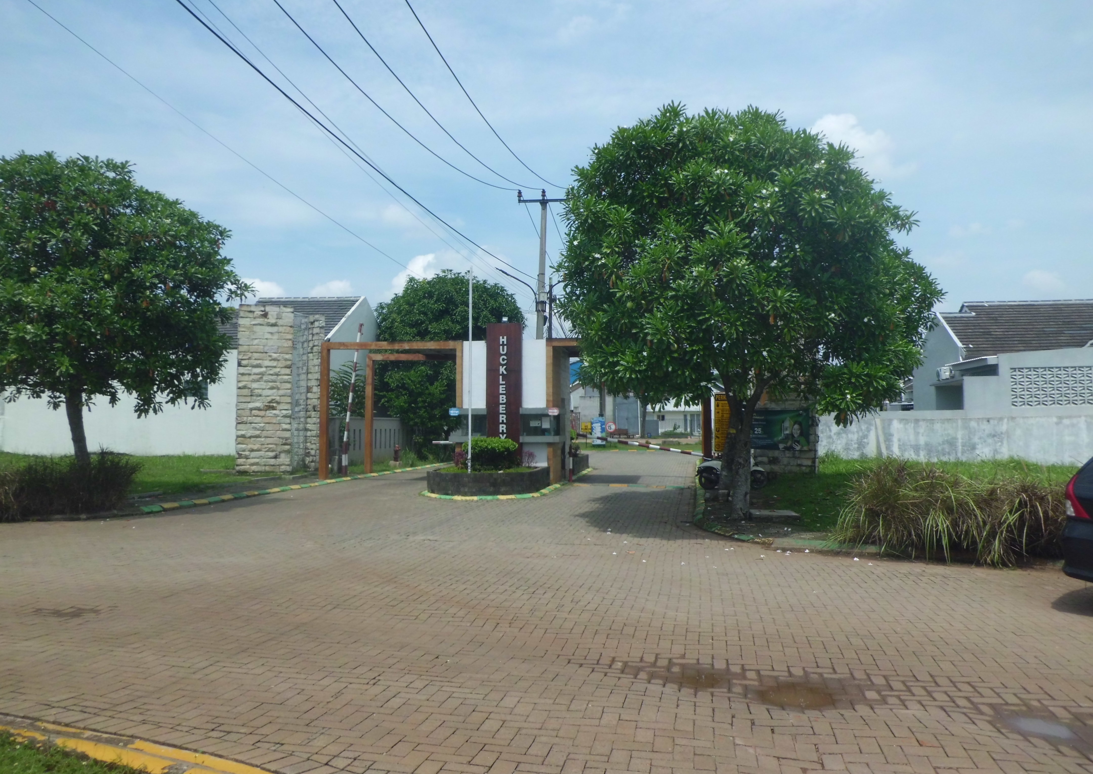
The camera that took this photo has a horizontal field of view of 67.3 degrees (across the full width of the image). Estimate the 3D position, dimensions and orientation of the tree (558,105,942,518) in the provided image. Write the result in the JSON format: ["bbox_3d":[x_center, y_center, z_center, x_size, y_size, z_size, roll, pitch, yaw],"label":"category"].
[{"bbox_3d":[3.600,-1.333,14.598,6.700,7.200,6.500,0,-3,0],"label":"tree"}]

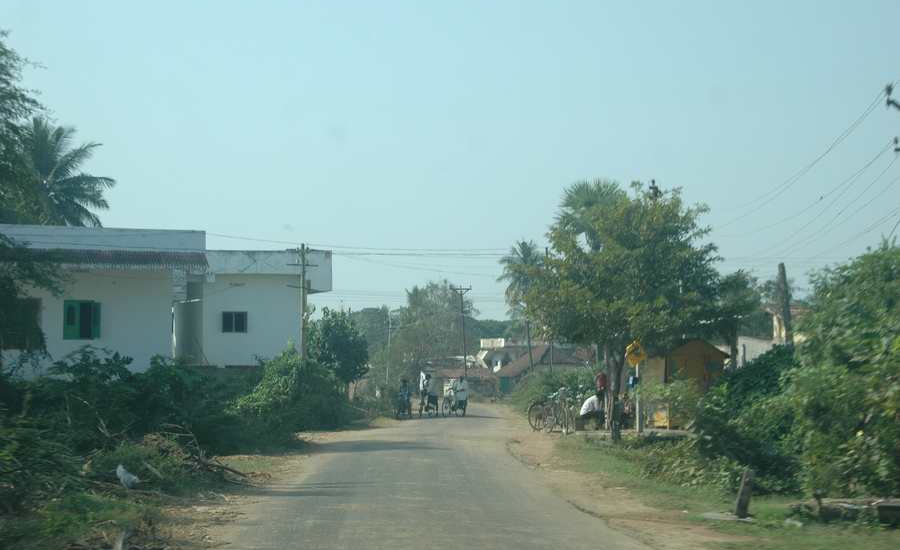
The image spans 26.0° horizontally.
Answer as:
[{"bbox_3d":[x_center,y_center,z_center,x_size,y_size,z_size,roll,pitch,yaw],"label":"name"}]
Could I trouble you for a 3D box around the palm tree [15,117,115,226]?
[{"bbox_3d":[-16.244,-0.269,79.662,6.500,12.500,6.500,0,-3,0],"label":"palm tree"}]

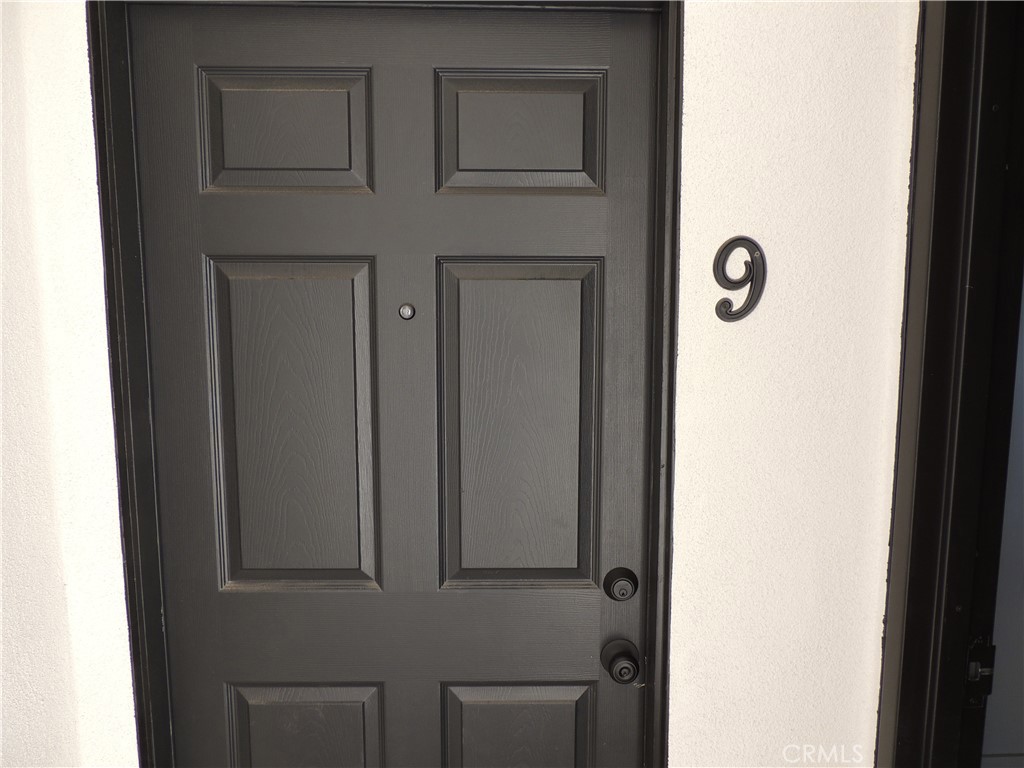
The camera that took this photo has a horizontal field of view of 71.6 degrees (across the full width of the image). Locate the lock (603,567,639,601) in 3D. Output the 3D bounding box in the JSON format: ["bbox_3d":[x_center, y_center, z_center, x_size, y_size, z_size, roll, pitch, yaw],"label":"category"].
[{"bbox_3d":[0.200,0.368,1.286,0.064,0.064,0.025,0,6,-1],"label":"lock"}]

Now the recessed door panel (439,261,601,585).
[{"bbox_3d":[0.015,0.076,1.268,0.291,0.594,0.018,0,6,-1],"label":"recessed door panel"}]

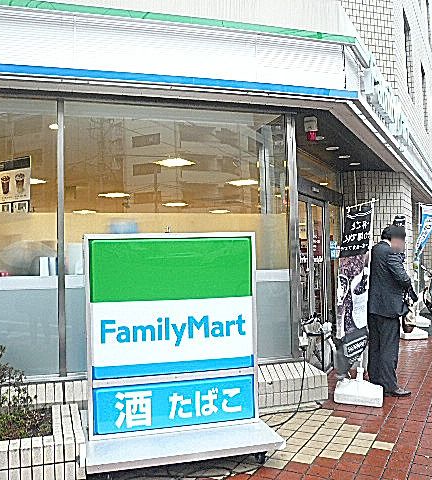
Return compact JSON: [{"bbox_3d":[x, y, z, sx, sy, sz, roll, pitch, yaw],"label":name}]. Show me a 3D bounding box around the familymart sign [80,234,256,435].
[{"bbox_3d":[-0.321,0.693,3.971,1.300,1.460,0.180,-1,-1,-17],"label":"familymart sign"}]

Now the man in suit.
[{"bbox_3d":[1.763,0.699,5.295,0.420,1.720,0.480,-1,-1,-15],"label":"man in suit"}]

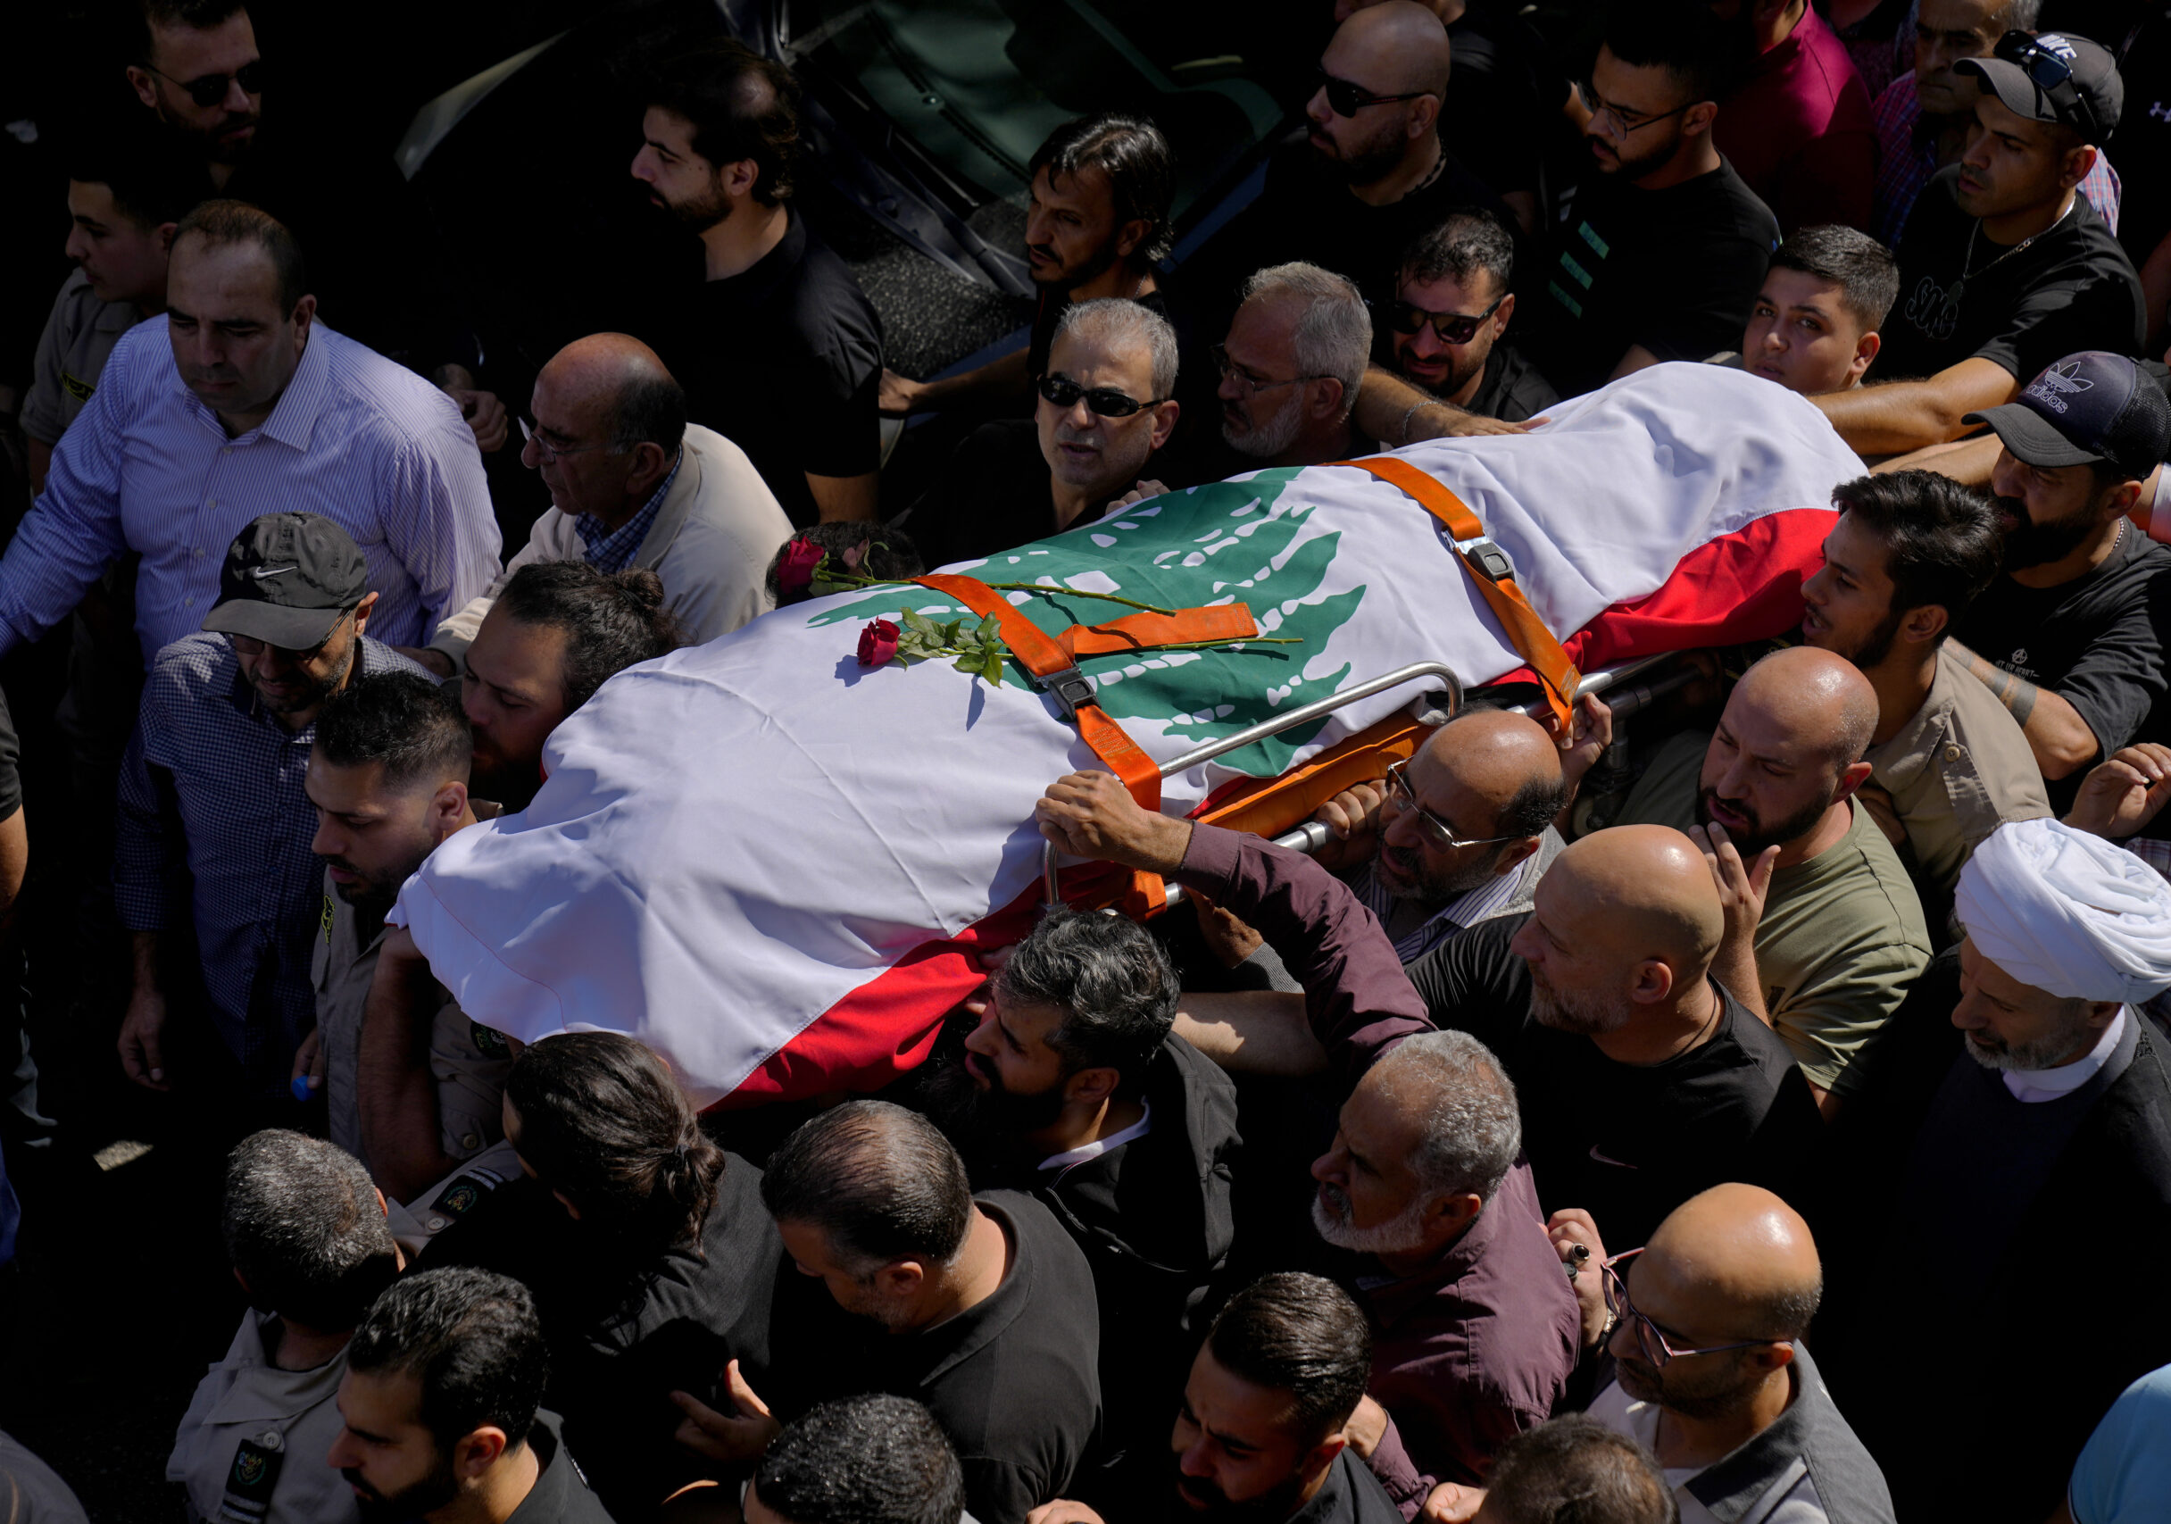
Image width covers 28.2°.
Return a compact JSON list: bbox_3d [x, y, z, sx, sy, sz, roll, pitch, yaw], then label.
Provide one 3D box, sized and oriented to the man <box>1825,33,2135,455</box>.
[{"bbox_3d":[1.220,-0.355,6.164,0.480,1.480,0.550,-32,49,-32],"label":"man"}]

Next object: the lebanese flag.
[{"bbox_3d":[0.090,-0.099,5.034,1.860,0.420,0.540,-21,44,-23],"label":"lebanese flag"}]

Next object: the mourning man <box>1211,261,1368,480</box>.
[{"bbox_3d":[0.280,0.075,6.163,0.380,1.730,0.520,-19,41,-24],"label":"mourning man"}]

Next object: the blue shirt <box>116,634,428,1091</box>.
[{"bbox_3d":[-0.994,0.136,5.524,0.490,0.700,0.310,16,39,20],"label":"blue shirt"}]

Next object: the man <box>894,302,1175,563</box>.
[{"bbox_3d":[0.058,0.115,5.970,0.540,1.730,0.360,23,42,27],"label":"man"}]

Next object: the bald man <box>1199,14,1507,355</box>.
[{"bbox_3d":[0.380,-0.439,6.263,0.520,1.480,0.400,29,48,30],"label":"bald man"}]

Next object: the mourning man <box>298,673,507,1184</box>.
[{"bbox_3d":[-0.743,0.618,5.262,0.420,1.740,0.520,-19,41,-24],"label":"mourning man"}]

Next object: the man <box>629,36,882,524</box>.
[{"bbox_3d":[-0.467,-0.250,6.365,0.340,1.770,0.520,-16,39,-20],"label":"man"}]

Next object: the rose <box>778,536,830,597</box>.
[{"bbox_3d":[-0.336,-0.232,5.130,0.060,0.065,0.060,8,37,11],"label":"rose"}]

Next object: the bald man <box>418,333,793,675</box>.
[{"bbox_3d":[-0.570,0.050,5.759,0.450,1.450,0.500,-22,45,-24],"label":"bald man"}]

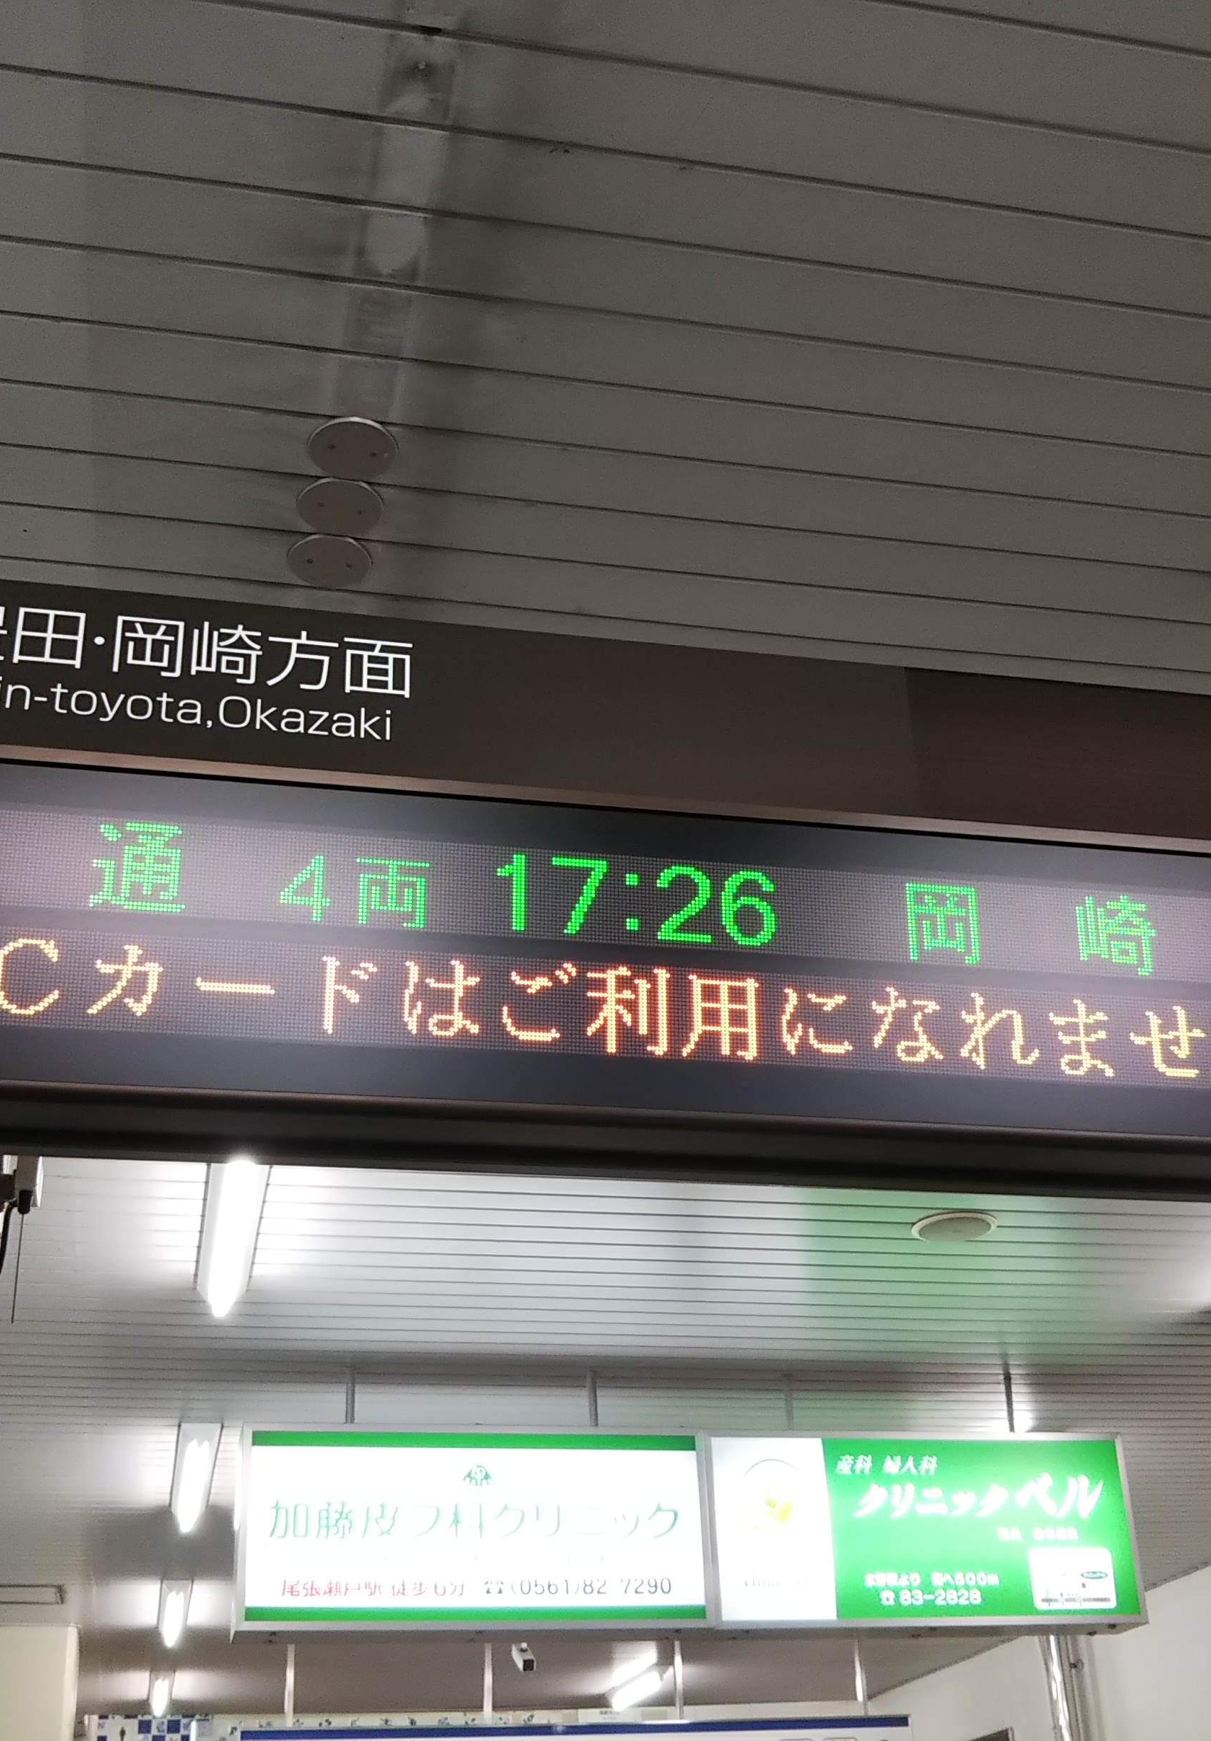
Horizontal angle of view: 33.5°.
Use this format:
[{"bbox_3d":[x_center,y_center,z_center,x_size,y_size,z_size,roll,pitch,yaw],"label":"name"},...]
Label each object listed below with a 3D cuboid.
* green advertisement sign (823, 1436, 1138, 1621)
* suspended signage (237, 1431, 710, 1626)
[{"bbox_3d":[1.048,1.877,5.715,0.900,0.493,0.120,4,-30,-12],"label":"green advertisement sign"},{"bbox_3d":[-0.350,1.802,5.460,1.272,0.522,0.214,4,-30,-12],"label":"suspended signage"}]

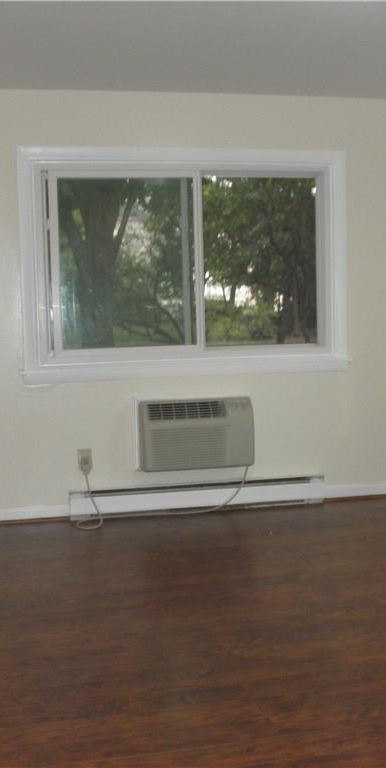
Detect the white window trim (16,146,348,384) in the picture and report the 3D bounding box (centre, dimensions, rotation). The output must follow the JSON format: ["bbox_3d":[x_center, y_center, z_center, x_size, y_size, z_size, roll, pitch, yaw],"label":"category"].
[{"bbox_3d":[-0.015,-0.685,4.769,1.930,1.292,0.110,-2,5,-11],"label":"white window trim"}]

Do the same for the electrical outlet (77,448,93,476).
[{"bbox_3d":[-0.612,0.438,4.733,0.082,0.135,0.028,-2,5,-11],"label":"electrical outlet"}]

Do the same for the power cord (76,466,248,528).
[{"bbox_3d":[-0.152,0.607,4.680,1.020,0.287,0.320,-2,5,-11],"label":"power cord"}]

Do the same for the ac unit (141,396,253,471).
[{"bbox_3d":[0.023,0.288,4.769,0.650,0.397,0.180,-2,5,-11],"label":"ac unit"}]

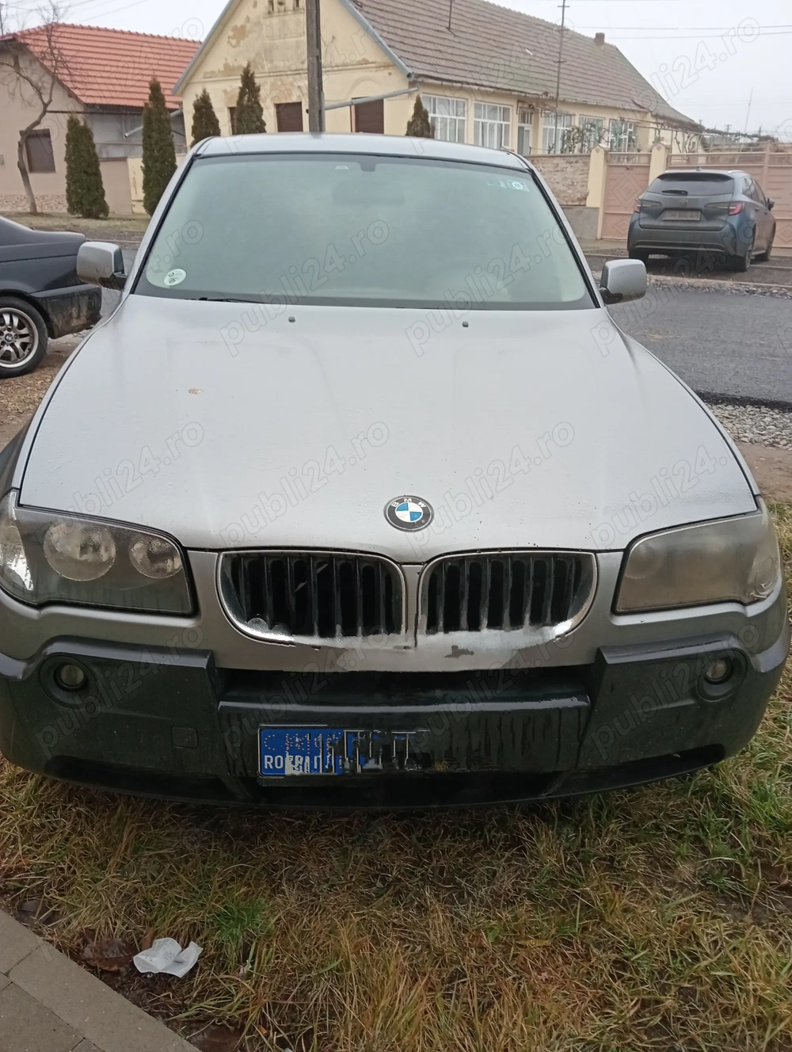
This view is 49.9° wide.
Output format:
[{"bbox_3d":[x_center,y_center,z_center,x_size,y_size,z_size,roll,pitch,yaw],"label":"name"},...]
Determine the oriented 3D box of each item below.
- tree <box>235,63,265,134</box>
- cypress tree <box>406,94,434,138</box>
[{"bbox_3d":[-3.660,-9.833,22.115,1.000,3.900,1.000,0,23,0],"label":"tree"},{"bbox_3d":[0.553,-8.262,19.609,0.850,2.980,0.850,0,23,0],"label":"cypress tree"}]

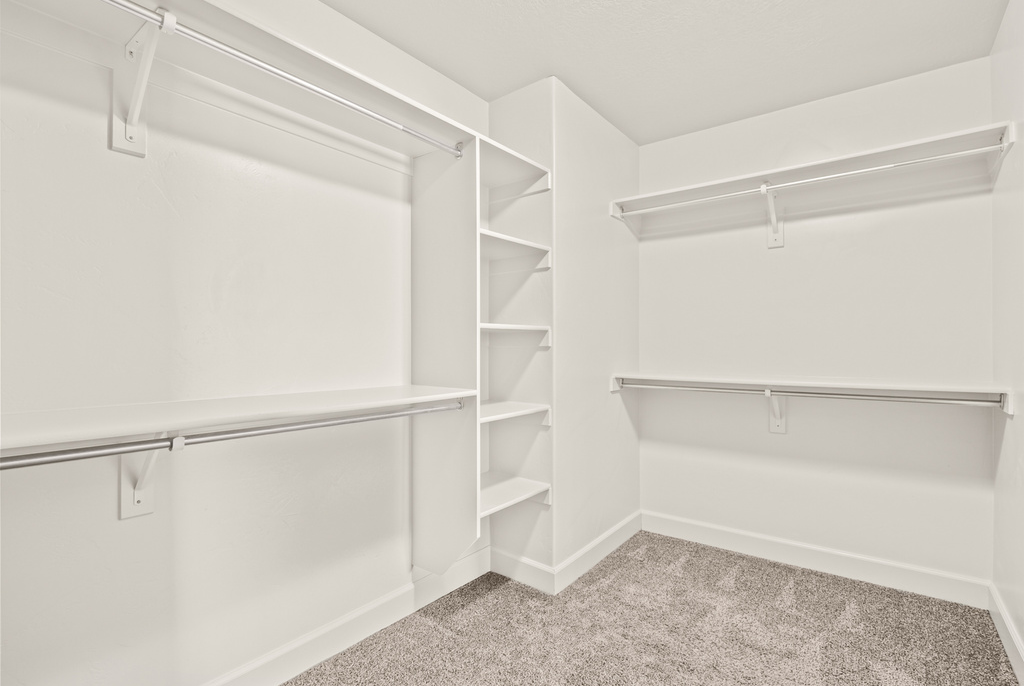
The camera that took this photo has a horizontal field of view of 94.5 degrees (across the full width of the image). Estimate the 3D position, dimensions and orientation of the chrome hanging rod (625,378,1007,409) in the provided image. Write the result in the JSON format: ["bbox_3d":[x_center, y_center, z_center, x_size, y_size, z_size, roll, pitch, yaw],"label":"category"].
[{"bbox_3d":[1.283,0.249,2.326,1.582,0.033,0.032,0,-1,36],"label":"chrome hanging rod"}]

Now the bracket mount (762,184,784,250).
[{"bbox_3d":[1.354,-0.658,2.476,0.077,0.278,0.336,0,-1,36],"label":"bracket mount"}]

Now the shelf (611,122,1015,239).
[{"bbox_3d":[1.354,-0.772,2.421,1.615,0.100,0.425,0,-1,36],"label":"shelf"}]

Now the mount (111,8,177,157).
[{"bbox_3d":[-0.949,-0.670,1.225,0.322,0.288,0.076,0,-1,38],"label":"mount"}]

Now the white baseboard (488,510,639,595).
[{"bbox_3d":[0.353,1.129,2.766,0.428,0.117,1.033,0,-1,38],"label":"white baseboard"}]

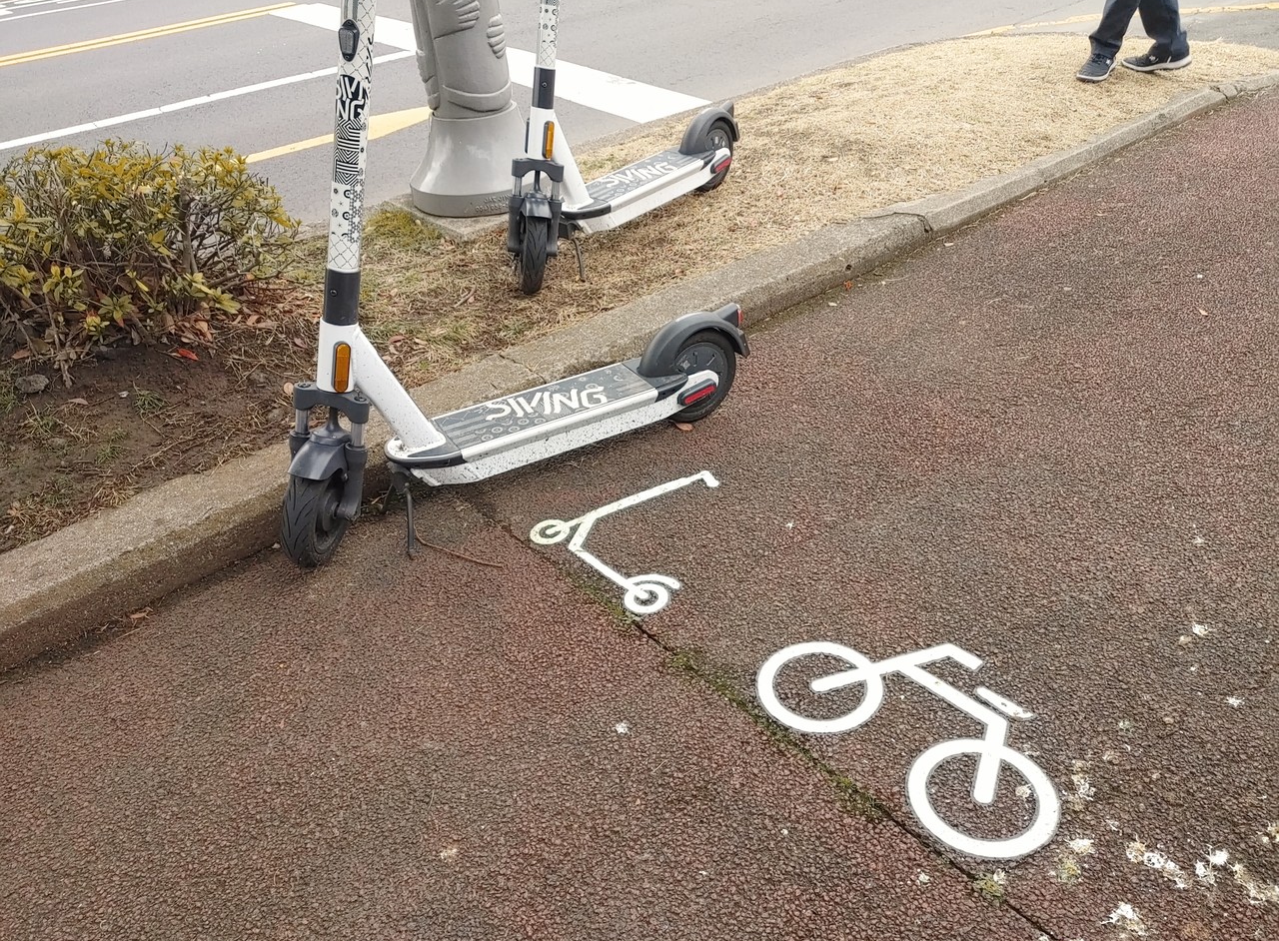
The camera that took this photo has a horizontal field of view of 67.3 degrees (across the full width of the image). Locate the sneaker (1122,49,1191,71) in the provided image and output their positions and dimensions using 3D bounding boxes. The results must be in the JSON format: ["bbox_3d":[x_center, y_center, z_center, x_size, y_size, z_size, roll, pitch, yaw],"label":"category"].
[{"bbox_3d":[2.322,-1.859,4.301,0.288,0.108,0.107,0,33,15],"label":"sneaker"}]

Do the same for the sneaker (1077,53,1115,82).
[{"bbox_3d":[2.051,-1.827,4.276,0.107,0.108,0.288,24,51,39],"label":"sneaker"}]

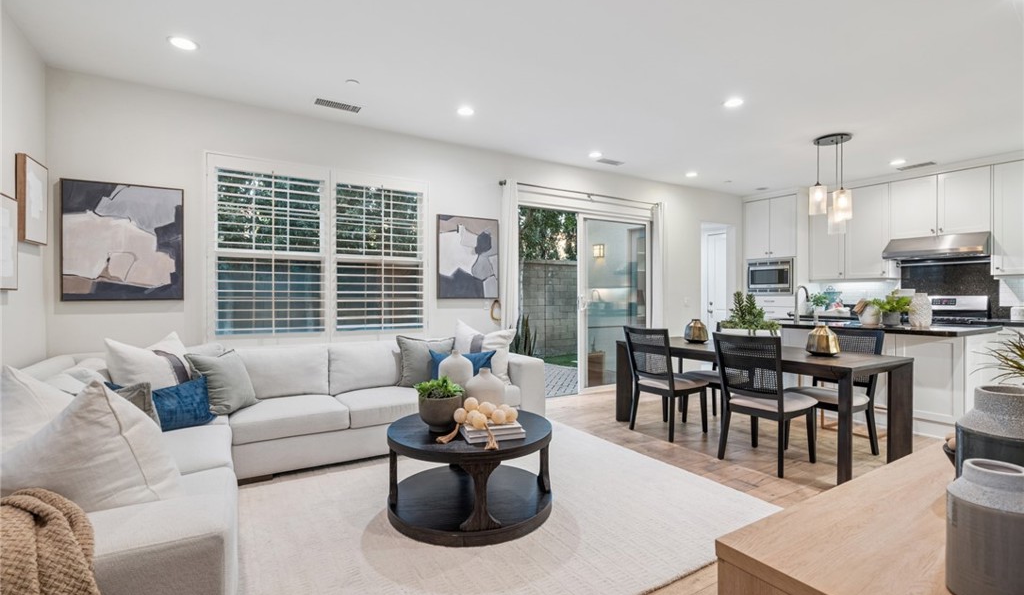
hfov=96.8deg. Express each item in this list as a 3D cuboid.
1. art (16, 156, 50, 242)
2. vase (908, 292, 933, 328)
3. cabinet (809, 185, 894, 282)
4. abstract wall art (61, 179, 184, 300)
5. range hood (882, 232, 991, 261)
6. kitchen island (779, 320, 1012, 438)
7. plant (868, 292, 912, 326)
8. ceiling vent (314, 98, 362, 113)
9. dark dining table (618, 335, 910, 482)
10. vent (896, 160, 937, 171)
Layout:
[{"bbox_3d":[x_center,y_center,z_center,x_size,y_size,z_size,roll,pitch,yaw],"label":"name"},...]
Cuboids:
[{"bbox_3d":[-3.004,-0.591,2.848,0.045,0.500,0.355,0,0,-31],"label":"art"},{"bbox_3d":[3.755,0.120,4.160,0.165,0.318,0.165,0,0,-33],"label":"vase"},{"bbox_3d":[4.700,-0.850,6.260,0.370,1.210,0.920,0,0,-33],"label":"cabinet"},{"bbox_3d":[-2.819,-0.398,3.324,0.691,0.851,0.045,0,0,-31],"label":"abstract wall art"},{"bbox_3d":[5.140,-0.600,5.470,0.560,0.245,0.905,0,0,-33],"label":"range hood"},{"bbox_3d":[3.327,0.718,4.516,1.130,0.914,1.950,0,0,-31],"label":"kitchen island"},{"bbox_3d":[3.584,0.106,4.320,0.320,0.335,0.320,0,0,-33],"label":"plant"},{"bbox_3d":[-1.437,-1.573,3.767,0.365,0.020,0.140,0,0,-31],"label":"ceiling vent"},{"bbox_3d":[1.890,0.800,3.744,0.910,0.750,1.930,0,0,-31],"label":"dark dining table"},{"bbox_3d":[4.865,-1.570,5.471,0.160,0.020,0.335,0,0,-31],"label":"vent"}]

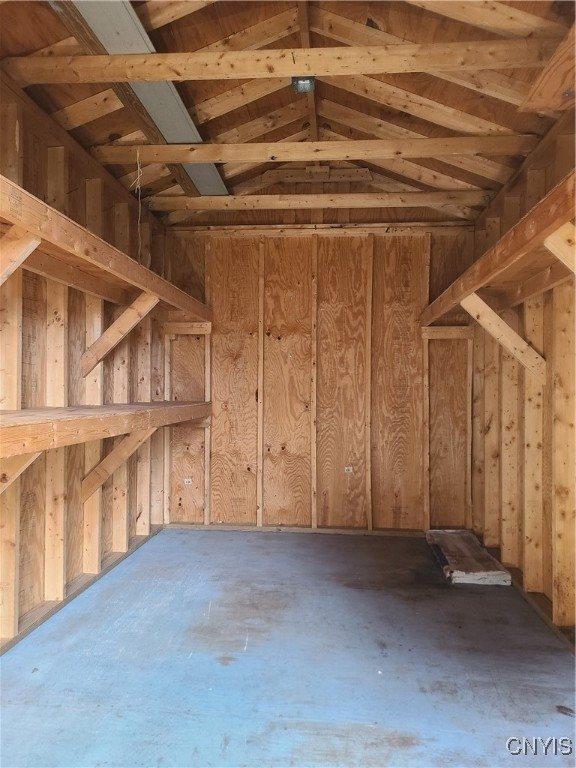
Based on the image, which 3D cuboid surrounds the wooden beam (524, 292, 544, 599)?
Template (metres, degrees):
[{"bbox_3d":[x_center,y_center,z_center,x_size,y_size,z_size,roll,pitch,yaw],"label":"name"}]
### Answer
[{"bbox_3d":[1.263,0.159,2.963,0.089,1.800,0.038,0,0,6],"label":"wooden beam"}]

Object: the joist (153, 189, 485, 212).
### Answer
[{"bbox_3d":[0.188,-1.224,3.885,2.360,0.089,0.038,0,0,5],"label":"joist"}]

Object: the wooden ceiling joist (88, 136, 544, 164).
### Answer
[{"bbox_3d":[0.109,-1.228,3.041,2.360,0.089,0.038,0,-1,5],"label":"wooden ceiling joist"}]

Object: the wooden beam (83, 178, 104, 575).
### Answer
[{"bbox_3d":[-1.064,-0.042,3.169,0.089,2.147,0.038,0,-1,5],"label":"wooden beam"}]

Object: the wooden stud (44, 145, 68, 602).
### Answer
[{"bbox_3d":[-1.109,-0.044,2.771,0.089,2.159,0.038,0,0,6],"label":"wooden stud"}]

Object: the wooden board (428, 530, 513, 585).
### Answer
[{"bbox_3d":[1.082,1.054,3.589,0.327,0.078,0.930,0,-1,5],"label":"wooden board"}]

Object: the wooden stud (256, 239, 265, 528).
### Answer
[{"bbox_3d":[-0.196,-0.023,4.327,0.038,2.147,0.089,0,-1,5],"label":"wooden stud"}]

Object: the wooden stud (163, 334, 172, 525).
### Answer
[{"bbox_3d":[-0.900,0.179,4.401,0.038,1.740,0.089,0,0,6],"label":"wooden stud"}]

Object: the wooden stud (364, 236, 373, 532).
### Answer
[{"bbox_3d":[0.615,-0.018,4.253,0.038,2.159,0.089,0,0,6],"label":"wooden stud"}]

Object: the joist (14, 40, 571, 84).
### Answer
[{"bbox_3d":[-0.010,-1.238,2.231,2.320,0.089,0.038,0,0,5],"label":"joist"}]

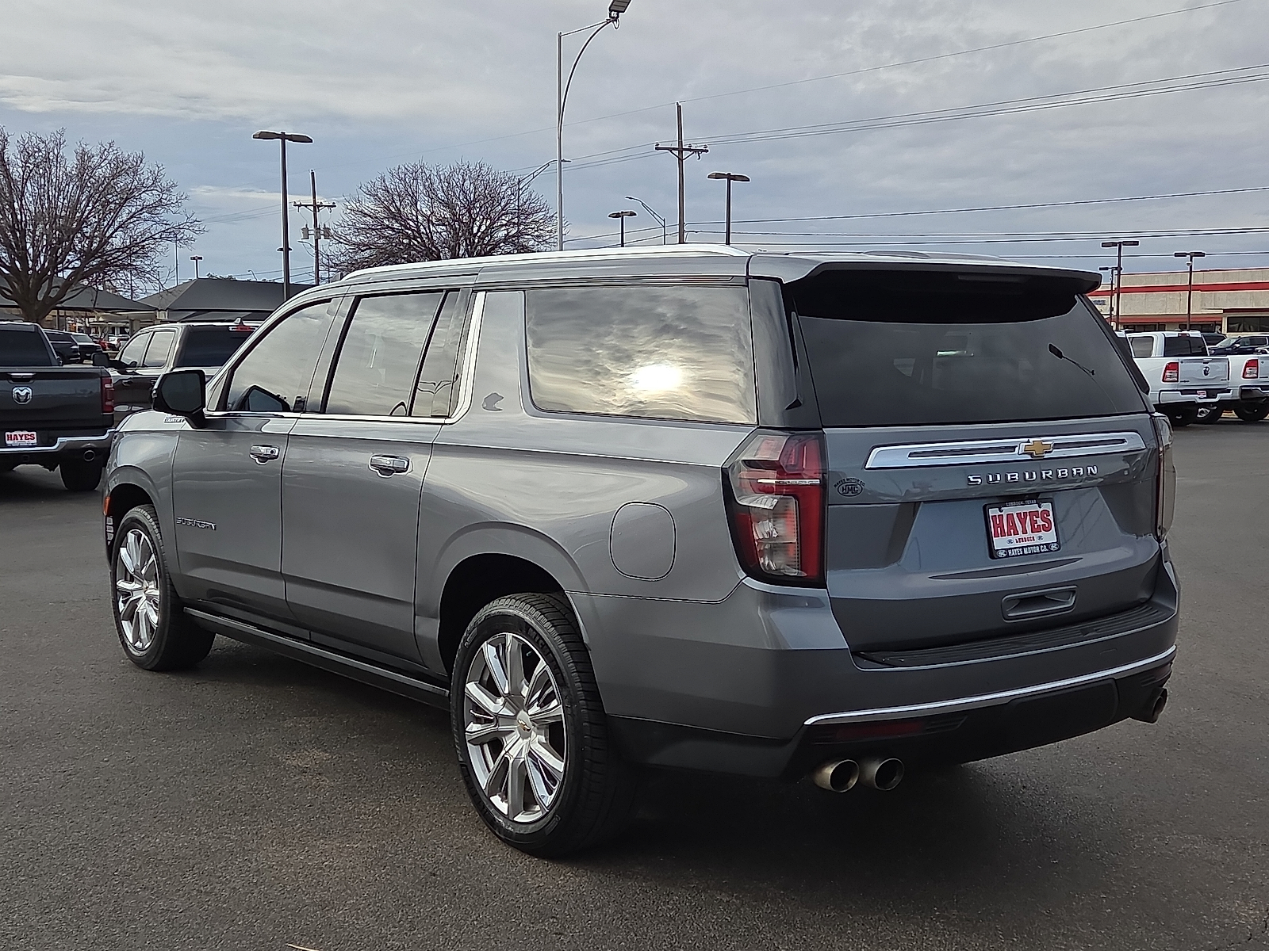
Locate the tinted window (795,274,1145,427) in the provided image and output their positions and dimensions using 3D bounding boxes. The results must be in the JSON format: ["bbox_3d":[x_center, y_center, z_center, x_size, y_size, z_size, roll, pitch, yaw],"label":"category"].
[{"bbox_3d":[1.015,-0.356,4.311,1.470,0.430,0.090,-4,-22,-38],"label":"tinted window"}]

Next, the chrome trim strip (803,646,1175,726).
[{"bbox_3d":[1.134,0.597,4.235,1.690,0.060,0.140,-4,6,-38],"label":"chrome trim strip"}]

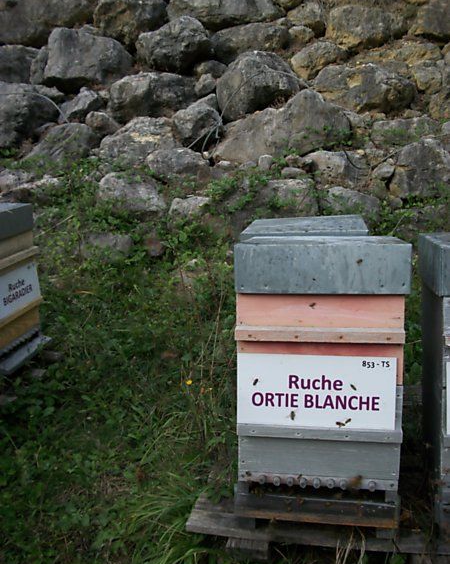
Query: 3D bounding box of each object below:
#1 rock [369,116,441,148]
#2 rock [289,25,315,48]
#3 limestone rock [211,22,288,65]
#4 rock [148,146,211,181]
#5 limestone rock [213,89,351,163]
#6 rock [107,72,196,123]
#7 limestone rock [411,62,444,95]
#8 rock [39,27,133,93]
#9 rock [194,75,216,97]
[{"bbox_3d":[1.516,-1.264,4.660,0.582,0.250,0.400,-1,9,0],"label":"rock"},{"bbox_3d":[0.831,-2.668,6.029,0.283,0.261,0.244,-1,7,2],"label":"rock"},{"bbox_3d":[0.267,-2.604,6.056,0.834,0.504,0.631,-1,8,0],"label":"limestone rock"},{"bbox_3d":[-0.432,-1.102,5.157,0.595,0.316,0.390,-1,7,-1],"label":"rock"},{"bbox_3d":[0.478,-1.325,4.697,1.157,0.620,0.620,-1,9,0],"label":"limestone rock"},{"bbox_3d":[-0.723,-1.816,5.460,0.868,0.492,0.655,-1,8,0],"label":"rock"},{"bbox_3d":[2.066,-2.087,5.687,0.328,0.328,0.295,0,7,6],"label":"limestone rock"},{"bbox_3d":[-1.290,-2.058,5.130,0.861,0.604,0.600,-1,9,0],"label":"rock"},{"bbox_3d":[-0.198,-1.995,5.632,0.223,0.223,0.201,-1,7,0],"label":"rock"}]

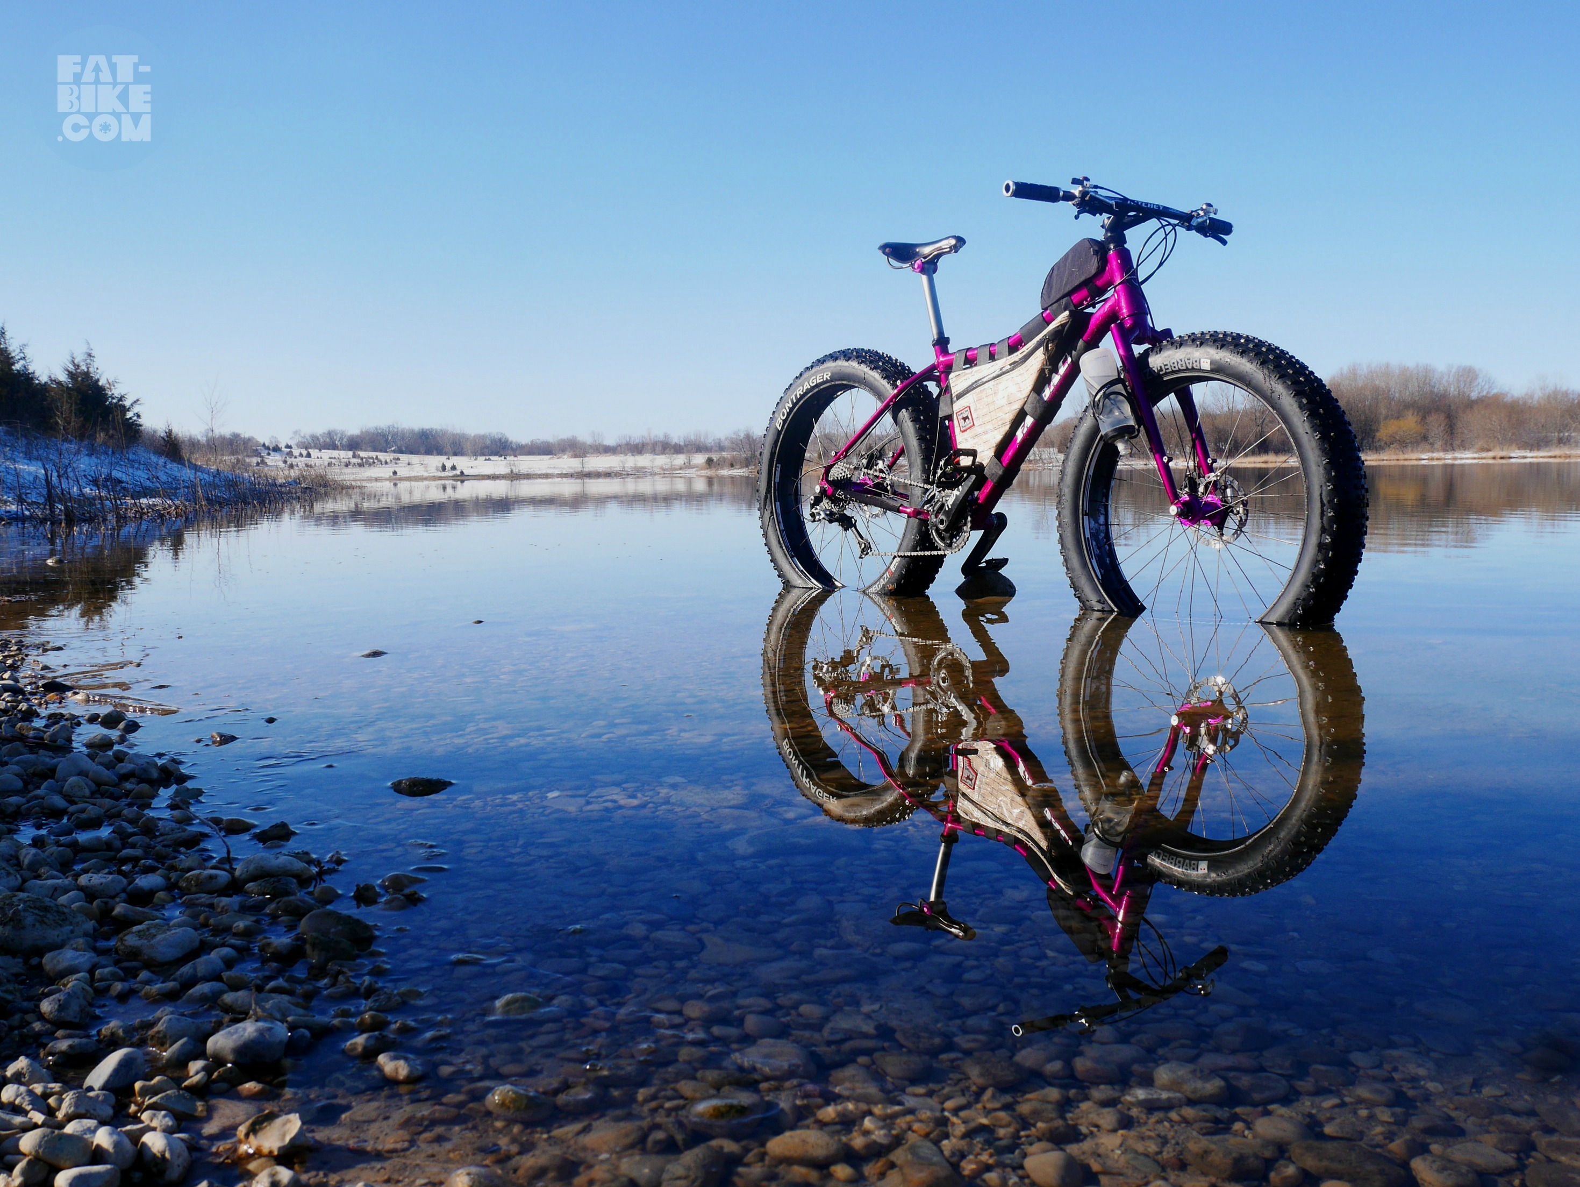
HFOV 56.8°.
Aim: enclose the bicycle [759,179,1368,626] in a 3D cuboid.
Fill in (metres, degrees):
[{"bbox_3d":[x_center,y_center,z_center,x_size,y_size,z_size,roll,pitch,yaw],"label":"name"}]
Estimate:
[{"bbox_3d":[0.523,-0.388,3.515,0.758,1.069,1.867,-3,7,-39],"label":"bicycle"}]

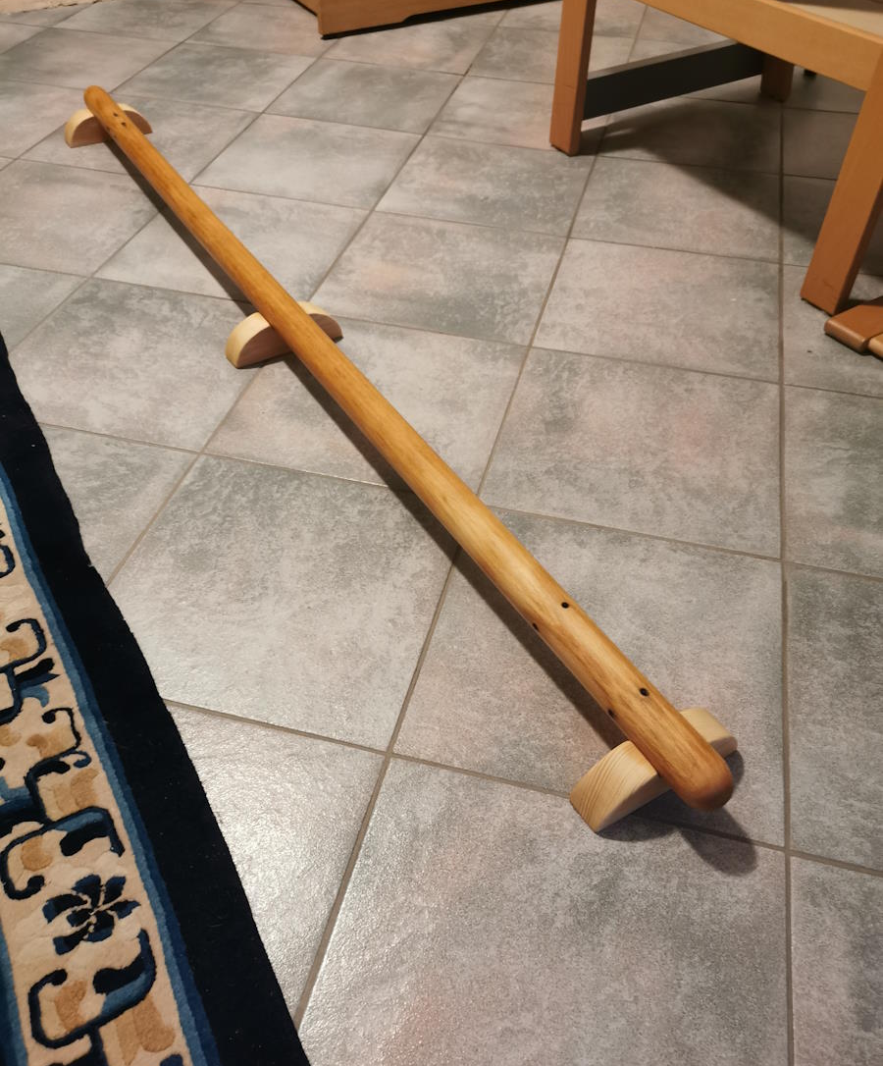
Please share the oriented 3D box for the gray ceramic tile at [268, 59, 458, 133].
[{"bbox_3d":[-0.141,-0.842,1.769,0.304,0.010,0.304,11,46,10],"label":"gray ceramic tile"}]

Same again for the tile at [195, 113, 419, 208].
[{"bbox_3d":[-0.229,-0.671,1.649,0.320,0.010,0.320,11,46,10],"label":"tile"}]

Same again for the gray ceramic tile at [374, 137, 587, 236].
[{"bbox_3d":[0.086,-0.610,1.595,0.320,0.010,0.320,11,46,10],"label":"gray ceramic tile"}]

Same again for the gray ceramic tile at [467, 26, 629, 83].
[{"bbox_3d":[0.234,-0.993,1.927,0.304,0.010,0.304,11,46,10],"label":"gray ceramic tile"}]

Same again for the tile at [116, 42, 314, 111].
[{"bbox_3d":[-0.439,-0.900,1.820,0.304,0.010,0.304,11,46,10],"label":"tile"}]

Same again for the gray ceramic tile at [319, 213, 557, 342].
[{"bbox_3d":[0.004,-0.389,1.371,0.320,0.010,0.320,11,46,10],"label":"gray ceramic tile"}]

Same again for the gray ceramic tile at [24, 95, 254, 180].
[{"bbox_3d":[-0.543,-0.732,1.704,0.320,0.010,0.320,11,46,10],"label":"gray ceramic tile"}]

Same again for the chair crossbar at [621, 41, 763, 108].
[{"bbox_3d":[0.428,-0.829,1.662,0.453,0.068,0.028,-23,50,-22],"label":"chair crossbar"}]

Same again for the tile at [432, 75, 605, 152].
[{"bbox_3d":[0.167,-0.830,1.820,0.320,0.010,0.320,11,46,10],"label":"tile"}]

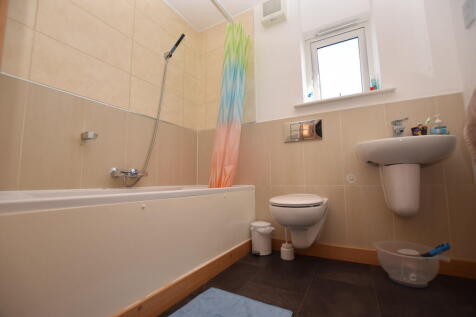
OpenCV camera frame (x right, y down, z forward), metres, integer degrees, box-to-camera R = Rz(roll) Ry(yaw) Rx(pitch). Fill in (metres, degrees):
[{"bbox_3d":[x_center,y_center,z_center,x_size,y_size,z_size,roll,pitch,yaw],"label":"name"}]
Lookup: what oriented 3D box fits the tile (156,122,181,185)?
[{"bbox_3d":[-0.665,-0.038,1.930,0.012,0.605,0.285,-4,-7,30],"label":"tile"}]

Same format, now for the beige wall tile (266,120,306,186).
[{"bbox_3d":[0.435,-0.060,1.767,0.298,0.610,0.012,-4,-7,30],"label":"beige wall tile"}]

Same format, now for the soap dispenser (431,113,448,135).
[{"bbox_3d":[1.211,-0.188,1.194,0.075,0.165,0.052,-4,-7,30],"label":"soap dispenser"}]

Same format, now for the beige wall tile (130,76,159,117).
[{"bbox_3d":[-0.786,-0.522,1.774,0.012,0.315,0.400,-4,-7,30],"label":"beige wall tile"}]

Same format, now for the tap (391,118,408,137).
[{"bbox_3d":[1.034,-0.183,1.262,0.055,0.160,0.135,-4,-7,30],"label":"tap"}]

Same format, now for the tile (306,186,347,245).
[{"bbox_3d":[0.691,0.450,1.569,0.290,0.455,0.012,-4,-7,30],"label":"tile"}]

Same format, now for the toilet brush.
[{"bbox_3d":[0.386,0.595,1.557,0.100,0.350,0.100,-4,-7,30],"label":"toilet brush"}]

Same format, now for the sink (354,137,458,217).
[{"bbox_3d":[1.003,0.122,1.193,0.495,0.445,0.380,-4,-7,30],"label":"sink"}]

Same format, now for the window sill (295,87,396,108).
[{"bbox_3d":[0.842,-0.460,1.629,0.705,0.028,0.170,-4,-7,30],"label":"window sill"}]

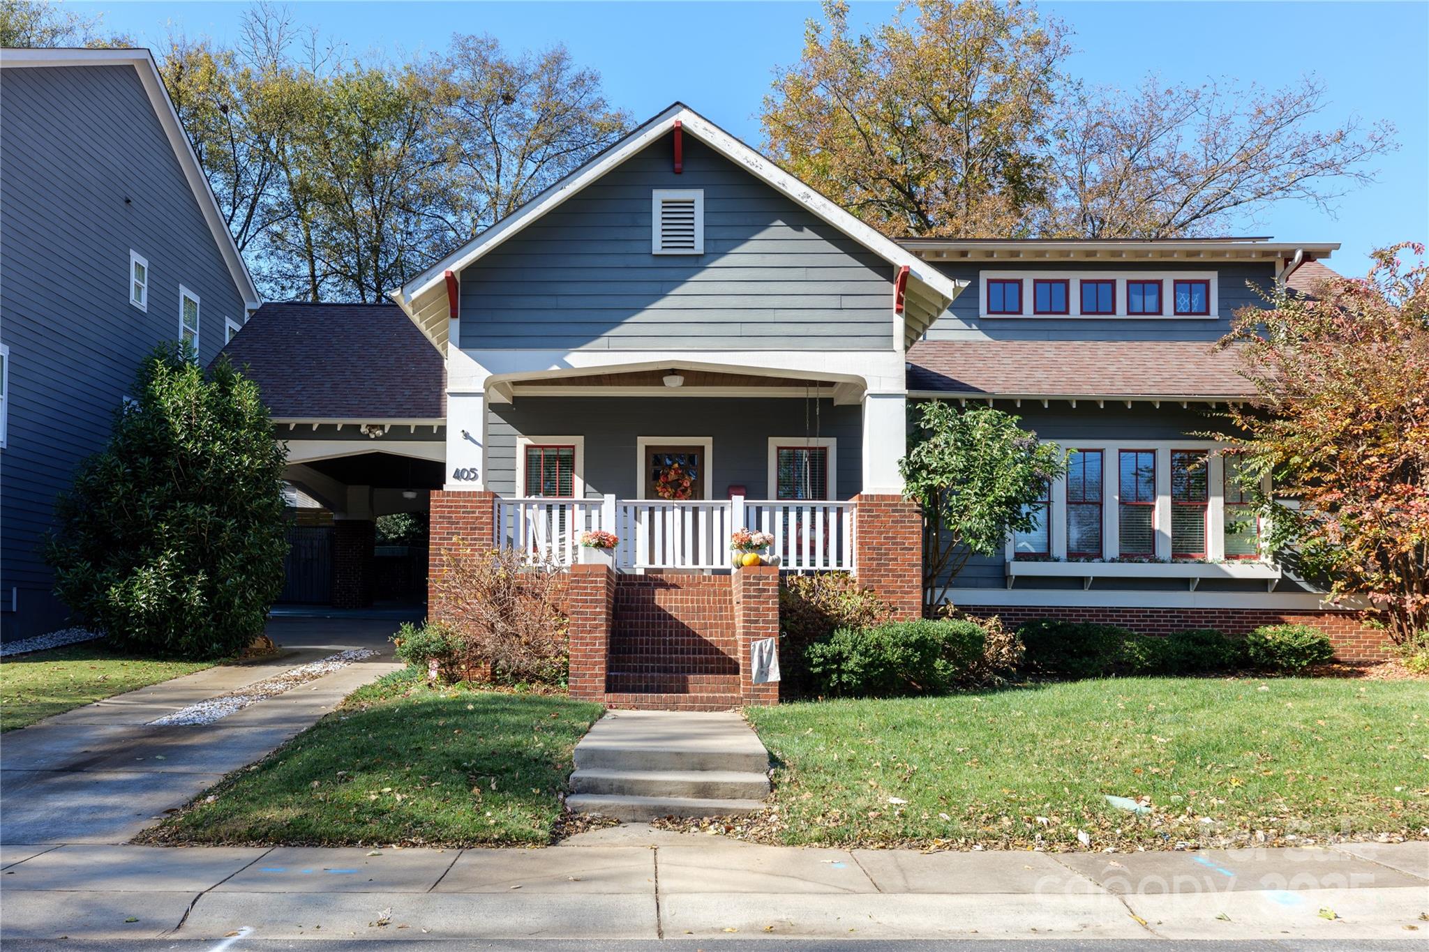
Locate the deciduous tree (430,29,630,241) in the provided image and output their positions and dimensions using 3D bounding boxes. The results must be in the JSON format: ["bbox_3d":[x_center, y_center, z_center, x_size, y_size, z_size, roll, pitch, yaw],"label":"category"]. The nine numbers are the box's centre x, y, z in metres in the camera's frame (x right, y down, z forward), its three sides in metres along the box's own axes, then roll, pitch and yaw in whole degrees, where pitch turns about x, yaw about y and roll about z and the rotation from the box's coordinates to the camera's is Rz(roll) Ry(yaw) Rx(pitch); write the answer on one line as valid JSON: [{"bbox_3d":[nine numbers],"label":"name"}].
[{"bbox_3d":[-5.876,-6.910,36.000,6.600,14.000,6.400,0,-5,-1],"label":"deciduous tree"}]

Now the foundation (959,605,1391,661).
[{"bbox_3d":[6.787,2.338,16.500,6.500,0.780,0.250,0,-5,-1],"label":"foundation"}]

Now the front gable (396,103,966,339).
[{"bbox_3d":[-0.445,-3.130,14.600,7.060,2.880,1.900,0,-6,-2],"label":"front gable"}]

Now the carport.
[{"bbox_3d":[-6.774,-0.447,22.800,6.000,6.500,8.600,0,-5,-1],"label":"carport"}]

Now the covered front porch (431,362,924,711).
[{"bbox_3d":[-0.497,0.725,14.750,6.300,4.450,4.900,0,-5,-1],"label":"covered front porch"}]

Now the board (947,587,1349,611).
[{"bbox_3d":[6.453,1.835,16.450,6.300,0.300,0.120,0,-5,-1],"label":"board"}]

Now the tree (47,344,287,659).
[{"bbox_3d":[-7.686,0.361,15.600,3.350,4.450,3.100,0,-5,-1],"label":"tree"}]

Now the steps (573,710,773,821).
[{"bbox_3d":[-0.352,2.476,9.850,1.500,0.520,4.000,0,-5,-1],"label":"steps"}]

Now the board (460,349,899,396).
[{"bbox_3d":[-0.457,-1.350,14.450,5.950,0.580,0.280,0,-5,-1],"label":"board"}]

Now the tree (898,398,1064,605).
[{"bbox_3d":[3.648,0.622,15.100,2.200,3.250,2.000,0,-5,-1],"label":"tree"}]

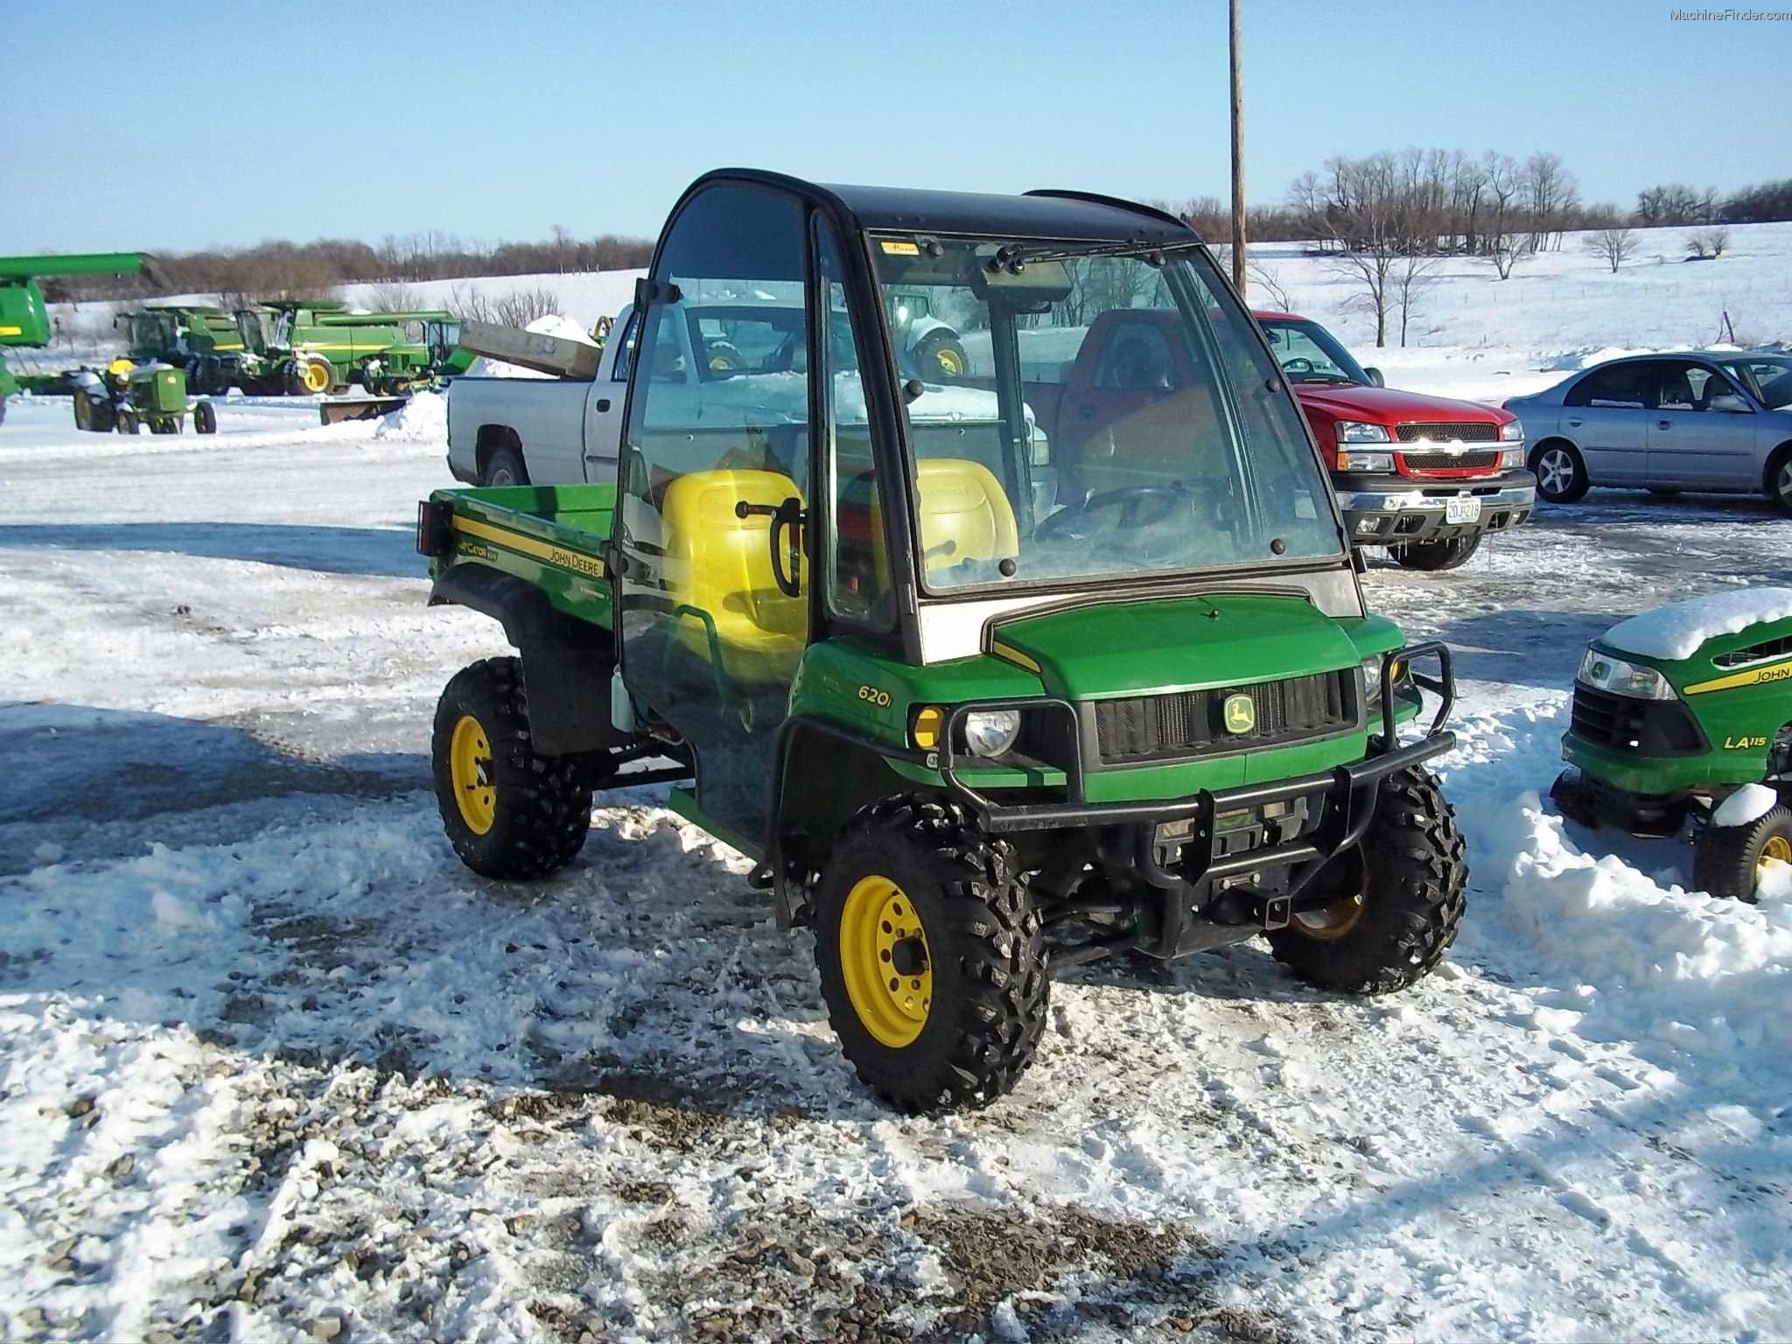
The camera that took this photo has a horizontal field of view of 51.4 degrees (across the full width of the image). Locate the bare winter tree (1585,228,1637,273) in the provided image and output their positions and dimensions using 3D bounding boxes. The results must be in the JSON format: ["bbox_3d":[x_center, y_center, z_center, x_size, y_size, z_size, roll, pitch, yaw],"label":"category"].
[{"bbox_3d":[99.707,-58.887,260.000,7.400,6.300,7.000,0,10,0],"label":"bare winter tree"}]

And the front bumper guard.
[{"bbox_3d":[0.700,0.272,3.867,1.440,0.560,0.310,-6,12,-34],"label":"front bumper guard"}]

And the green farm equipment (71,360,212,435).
[{"bbox_3d":[-16.181,-5.904,40.000,1.950,1.600,3.200,-8,13,-41],"label":"green farm equipment"}]

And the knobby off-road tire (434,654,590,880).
[{"bbox_3d":[-1.109,0.282,5.366,0.265,0.623,0.623,-6,12,-34],"label":"knobby off-road tire"}]

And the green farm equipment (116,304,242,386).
[{"bbox_3d":[-29.417,-13.852,80.000,3.600,3.800,8.200,5,11,26],"label":"green farm equipment"}]

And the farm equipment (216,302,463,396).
[{"bbox_3d":[-23.708,-13.679,79.000,3.600,3.950,8.500,6,12,31],"label":"farm equipment"}]

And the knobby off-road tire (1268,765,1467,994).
[{"bbox_3d":[1.067,0.454,4.454,0.220,0.623,0.623,-6,12,-32],"label":"knobby off-road tire"}]

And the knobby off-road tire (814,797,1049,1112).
[{"bbox_3d":[0.057,0.569,3.764,0.220,0.623,0.623,-6,12,-32],"label":"knobby off-road tire"}]

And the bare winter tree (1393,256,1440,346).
[{"bbox_3d":[32.093,-22.936,115.000,2.950,5.700,2.800,0,10,0],"label":"bare winter tree"}]

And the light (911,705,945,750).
[{"bbox_3d":[0.055,0.109,3.588,0.080,0.090,0.060,-6,12,-34],"label":"light"}]

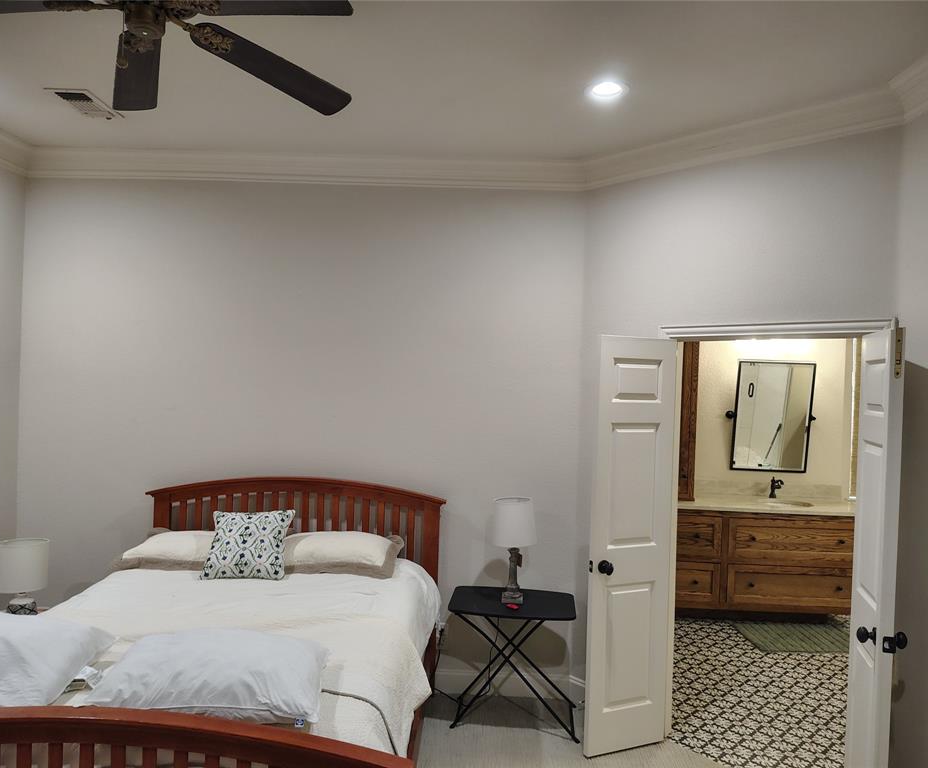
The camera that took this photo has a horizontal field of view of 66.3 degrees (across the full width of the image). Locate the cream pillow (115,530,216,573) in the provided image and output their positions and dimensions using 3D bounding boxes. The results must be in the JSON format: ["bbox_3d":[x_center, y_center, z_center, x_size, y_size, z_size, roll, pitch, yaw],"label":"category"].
[{"bbox_3d":[-1.382,0.834,3.723,0.700,0.180,0.470,2,0,2],"label":"cream pillow"}]

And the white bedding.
[{"bbox_3d":[-0.992,1.088,2.940,1.750,0.360,2.050,2,0,2],"label":"white bedding"}]

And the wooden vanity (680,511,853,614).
[{"bbox_3d":[2.324,1.387,5.702,1.560,0.860,0.560,2,0,2],"label":"wooden vanity"}]

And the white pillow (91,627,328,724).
[{"bbox_3d":[-0.757,0.875,2.251,0.680,0.170,0.460,2,0,2],"label":"white pillow"}]

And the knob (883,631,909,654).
[{"bbox_3d":[1.549,0.913,2.525,0.075,0.065,0.065,2,0,22],"label":"knob"}]

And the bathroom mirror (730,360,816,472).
[{"bbox_3d":[2.565,0.278,5.889,0.630,0.920,0.035,2,7,2],"label":"bathroom mirror"}]

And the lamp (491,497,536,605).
[{"bbox_3d":[0.263,0.880,3.768,0.245,0.550,0.245,2,0,2],"label":"lamp"}]

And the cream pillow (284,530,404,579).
[{"bbox_3d":[-0.673,0.859,3.699,0.700,0.180,0.470,2,0,2],"label":"cream pillow"}]

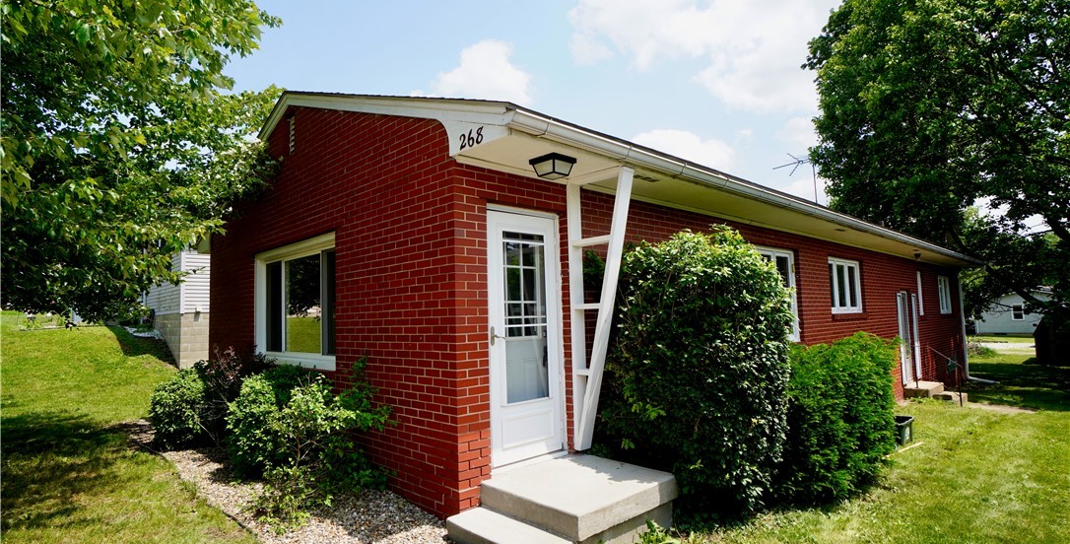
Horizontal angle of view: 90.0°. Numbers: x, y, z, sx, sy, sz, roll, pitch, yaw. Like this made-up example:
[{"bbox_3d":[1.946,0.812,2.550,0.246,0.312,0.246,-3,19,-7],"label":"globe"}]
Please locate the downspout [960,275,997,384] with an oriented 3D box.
[{"bbox_3d":[13.782,1.646,16.591,0.100,3.400,0.800,2,-6,-44],"label":"downspout"}]

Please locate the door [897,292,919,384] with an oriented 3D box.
[{"bbox_3d":[8.637,1.521,12.438,0.900,2.070,0.100,2,-6,-44],"label":"door"}]

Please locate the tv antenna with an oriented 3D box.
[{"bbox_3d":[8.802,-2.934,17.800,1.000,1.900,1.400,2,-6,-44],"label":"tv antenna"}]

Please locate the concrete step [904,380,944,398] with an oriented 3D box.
[{"bbox_3d":[8.912,2.702,12.230,1.450,0.220,0.520,2,-6,-44],"label":"concrete step"}]

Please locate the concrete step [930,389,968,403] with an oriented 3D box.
[{"bbox_3d":[9.412,2.819,12.081,1.100,0.180,0.450,2,-6,-44],"label":"concrete step"}]

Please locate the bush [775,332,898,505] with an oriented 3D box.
[{"bbox_3d":[3.037,1.425,5.934,2.500,1.350,1.250,2,-6,-44],"label":"bush"}]

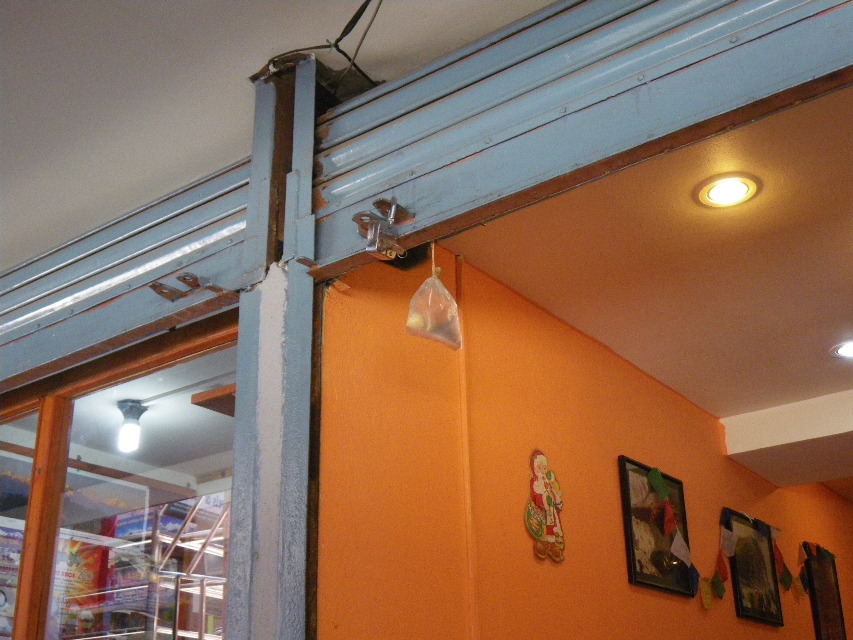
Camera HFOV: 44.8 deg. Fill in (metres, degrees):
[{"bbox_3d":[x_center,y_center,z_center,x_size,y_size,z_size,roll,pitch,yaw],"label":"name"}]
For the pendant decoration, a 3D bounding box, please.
[{"bbox_3d":[0.312,0.477,2.698,0.019,0.291,0.197,-18,-28,33],"label":"pendant decoration"}]

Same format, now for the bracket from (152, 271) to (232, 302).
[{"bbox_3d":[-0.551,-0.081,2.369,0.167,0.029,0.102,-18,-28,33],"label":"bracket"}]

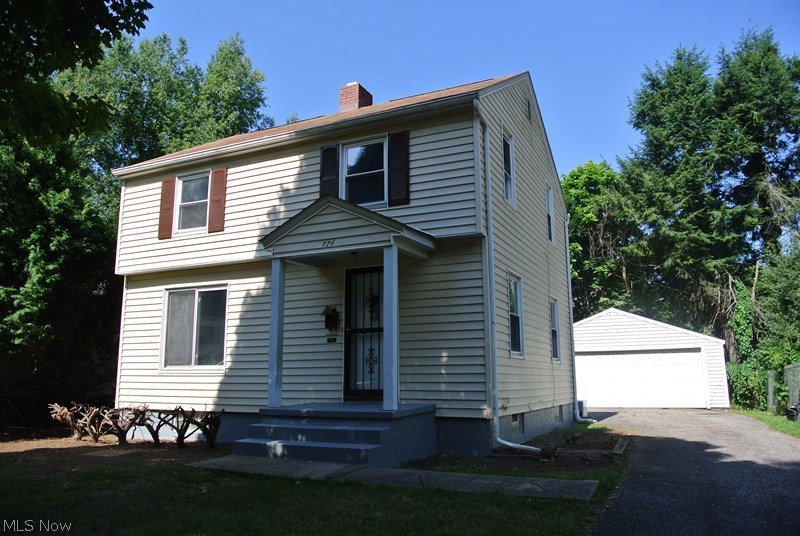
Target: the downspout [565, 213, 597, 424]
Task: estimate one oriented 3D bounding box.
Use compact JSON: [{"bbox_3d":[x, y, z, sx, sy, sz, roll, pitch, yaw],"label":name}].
[{"bbox_3d":[4.433,1.133,14.793,0.507,5.203,0.310,-5,-12,25],"label":"downspout"}]

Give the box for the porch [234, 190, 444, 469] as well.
[{"bbox_3d":[-0.980,0.788,8.867,2.520,3.758,2.124,-5,-12,25],"label":"porch"}]

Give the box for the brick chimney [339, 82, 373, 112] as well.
[{"bbox_3d":[-1.053,-3.909,14.562,0.525,0.765,0.679,-5,-12,25],"label":"brick chimney"}]

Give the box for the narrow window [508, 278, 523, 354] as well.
[{"bbox_3d":[2.005,0.815,10.320,0.095,1.428,0.851,-5,-12,25],"label":"narrow window"}]

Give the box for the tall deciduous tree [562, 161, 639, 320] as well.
[{"bbox_3d":[10.572,0.410,32.011,6.200,12.900,6.200,-5,-12,25],"label":"tall deciduous tree"}]

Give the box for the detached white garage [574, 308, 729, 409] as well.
[{"bbox_3d":[9.828,3.948,25.876,7.500,3.741,6.700,-6,-12,28],"label":"detached white garage"}]

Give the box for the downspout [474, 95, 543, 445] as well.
[{"bbox_3d":[1.515,0.000,8.675,0.679,5.151,0.705,-5,-12,25],"label":"downspout"}]

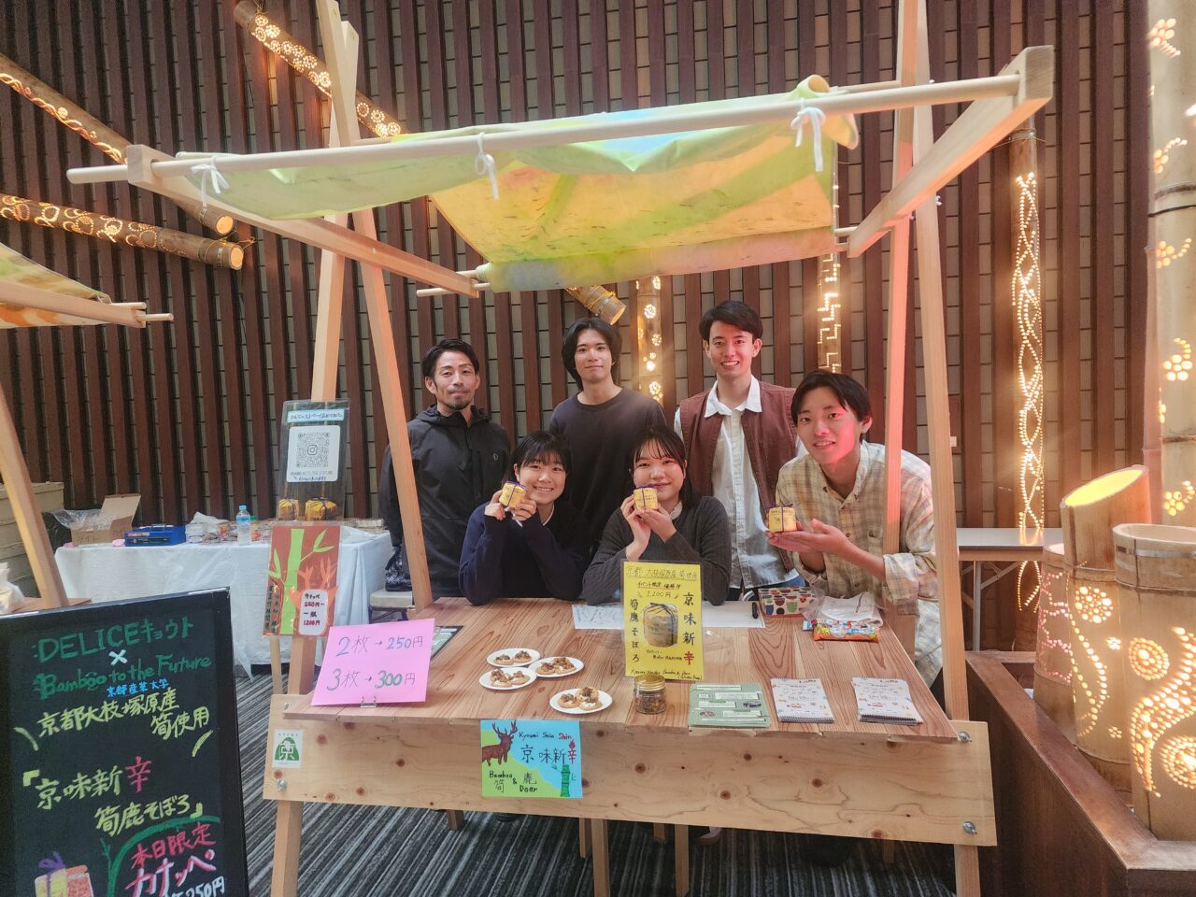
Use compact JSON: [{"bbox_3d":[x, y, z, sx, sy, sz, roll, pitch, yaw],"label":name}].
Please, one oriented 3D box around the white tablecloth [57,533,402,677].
[{"bbox_3d":[-2.110,0.844,4.530,1.820,0.670,0.480,-2,4,9],"label":"white tablecloth"}]

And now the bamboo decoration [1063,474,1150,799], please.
[{"bbox_3d":[1.032,0.360,1.600,0.165,0.630,0.165,-4,4,-30],"label":"bamboo decoration"}]

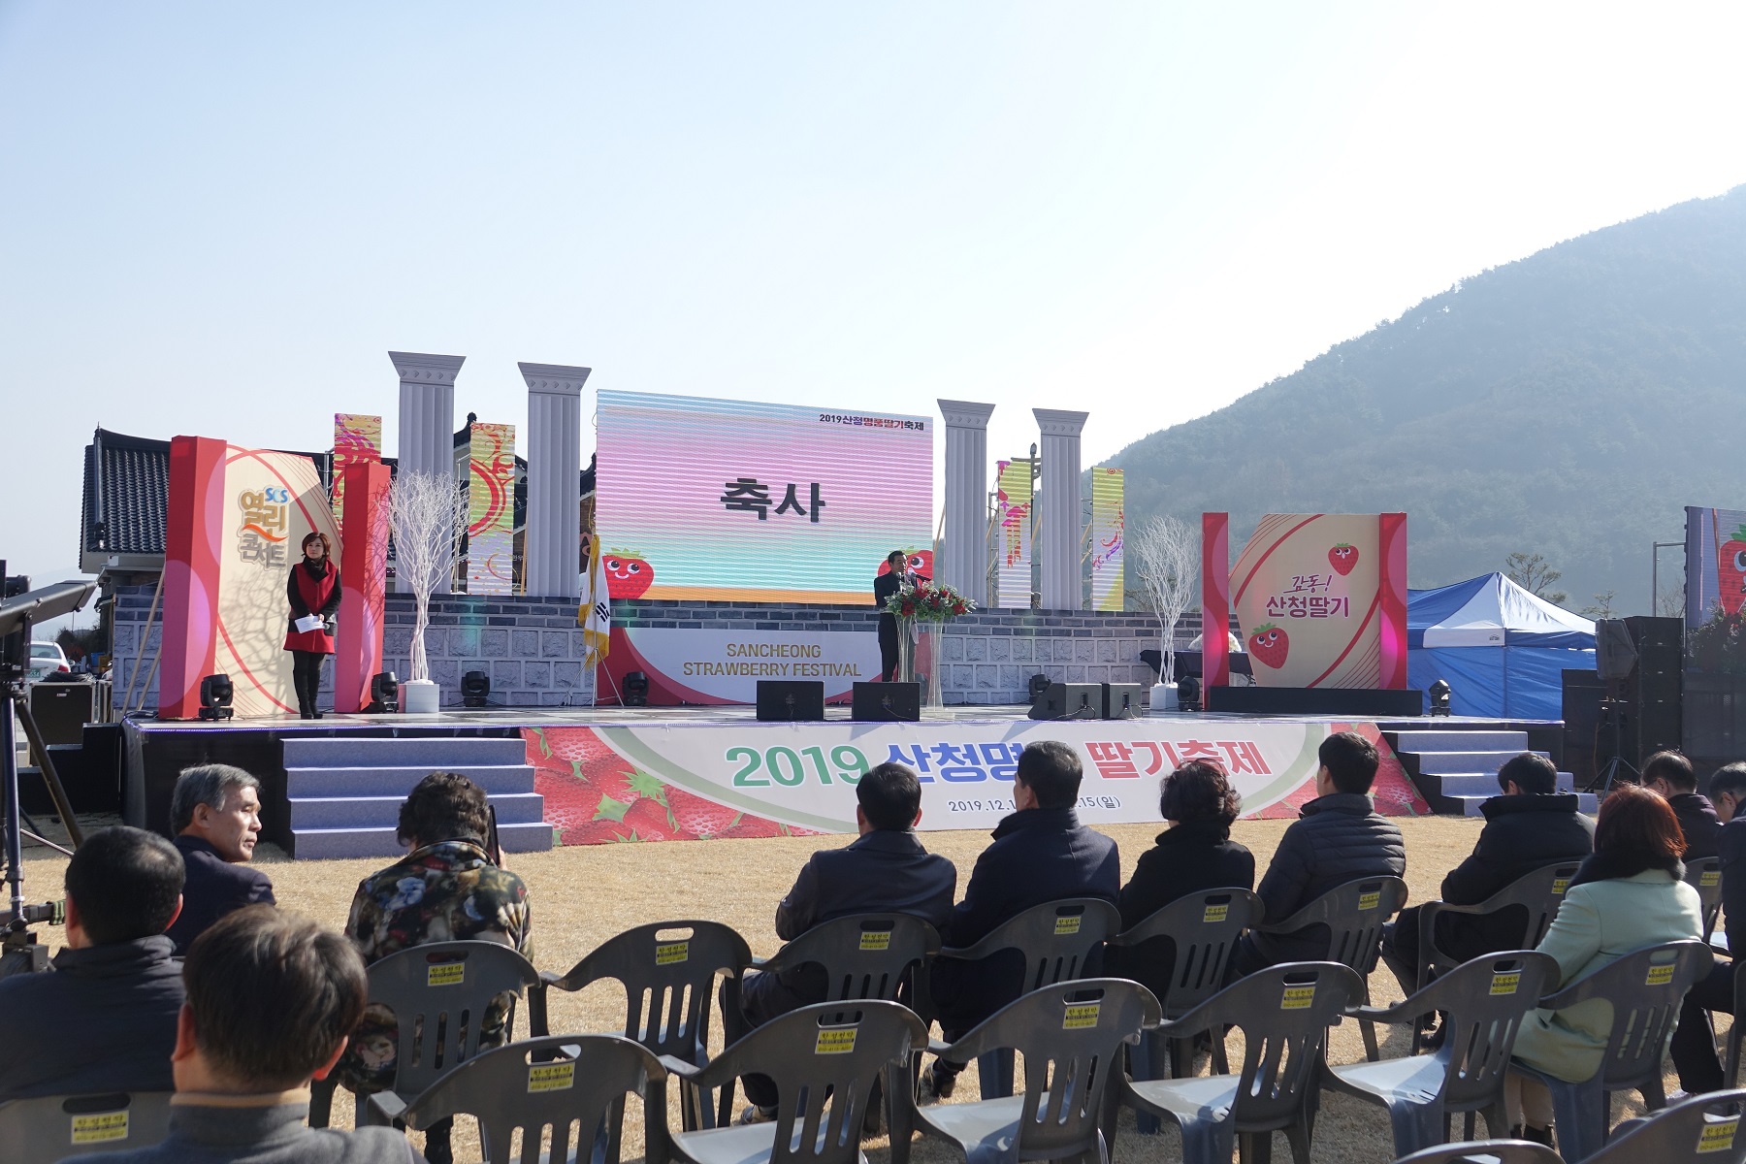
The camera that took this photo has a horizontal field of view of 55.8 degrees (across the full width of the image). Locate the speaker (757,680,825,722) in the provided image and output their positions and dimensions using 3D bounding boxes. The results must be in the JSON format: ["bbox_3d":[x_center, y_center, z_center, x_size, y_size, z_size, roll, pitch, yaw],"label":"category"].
[{"bbox_3d":[-0.759,1.099,15.334,0.600,0.360,0.480,1,-3,-2],"label":"speaker"}]

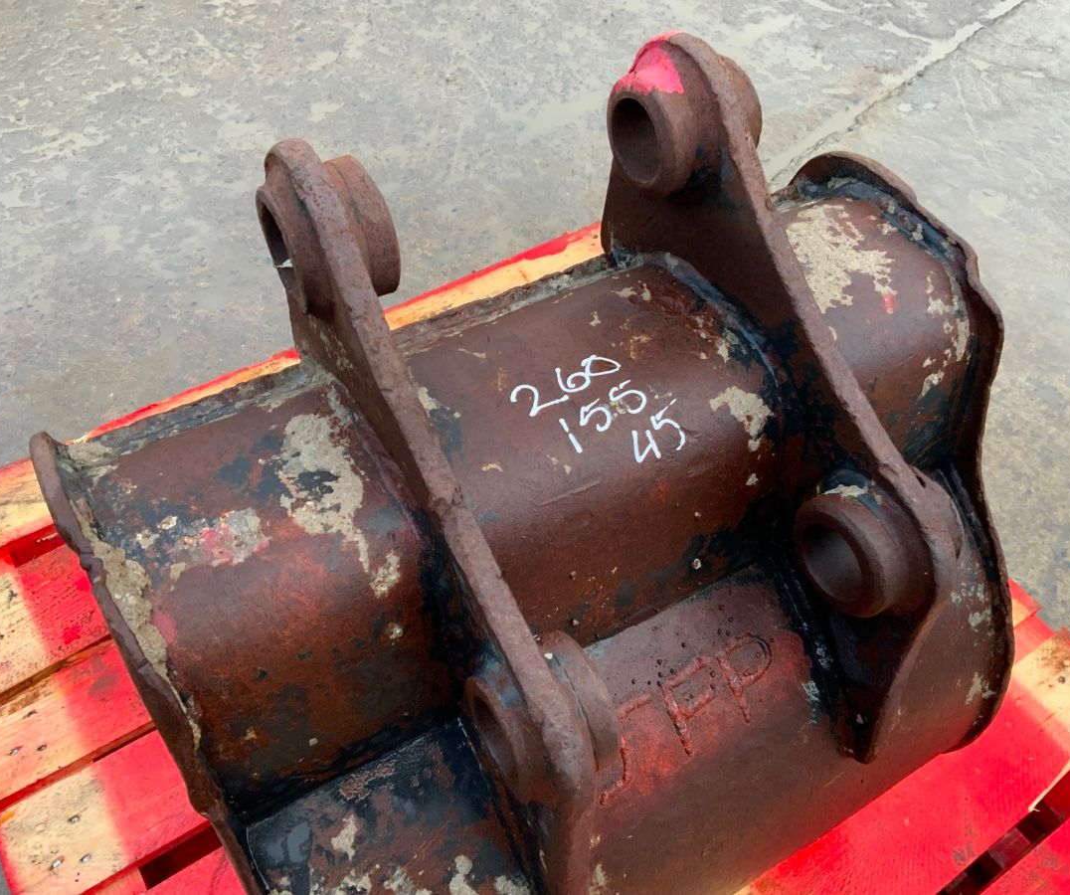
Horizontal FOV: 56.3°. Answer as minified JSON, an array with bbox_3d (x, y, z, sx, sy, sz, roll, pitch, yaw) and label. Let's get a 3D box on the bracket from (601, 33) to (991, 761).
[{"bbox_3d":[0.143,-0.014,0.602,0.056,0.198,0.454,-23,85,-20],"label":"bracket"}]

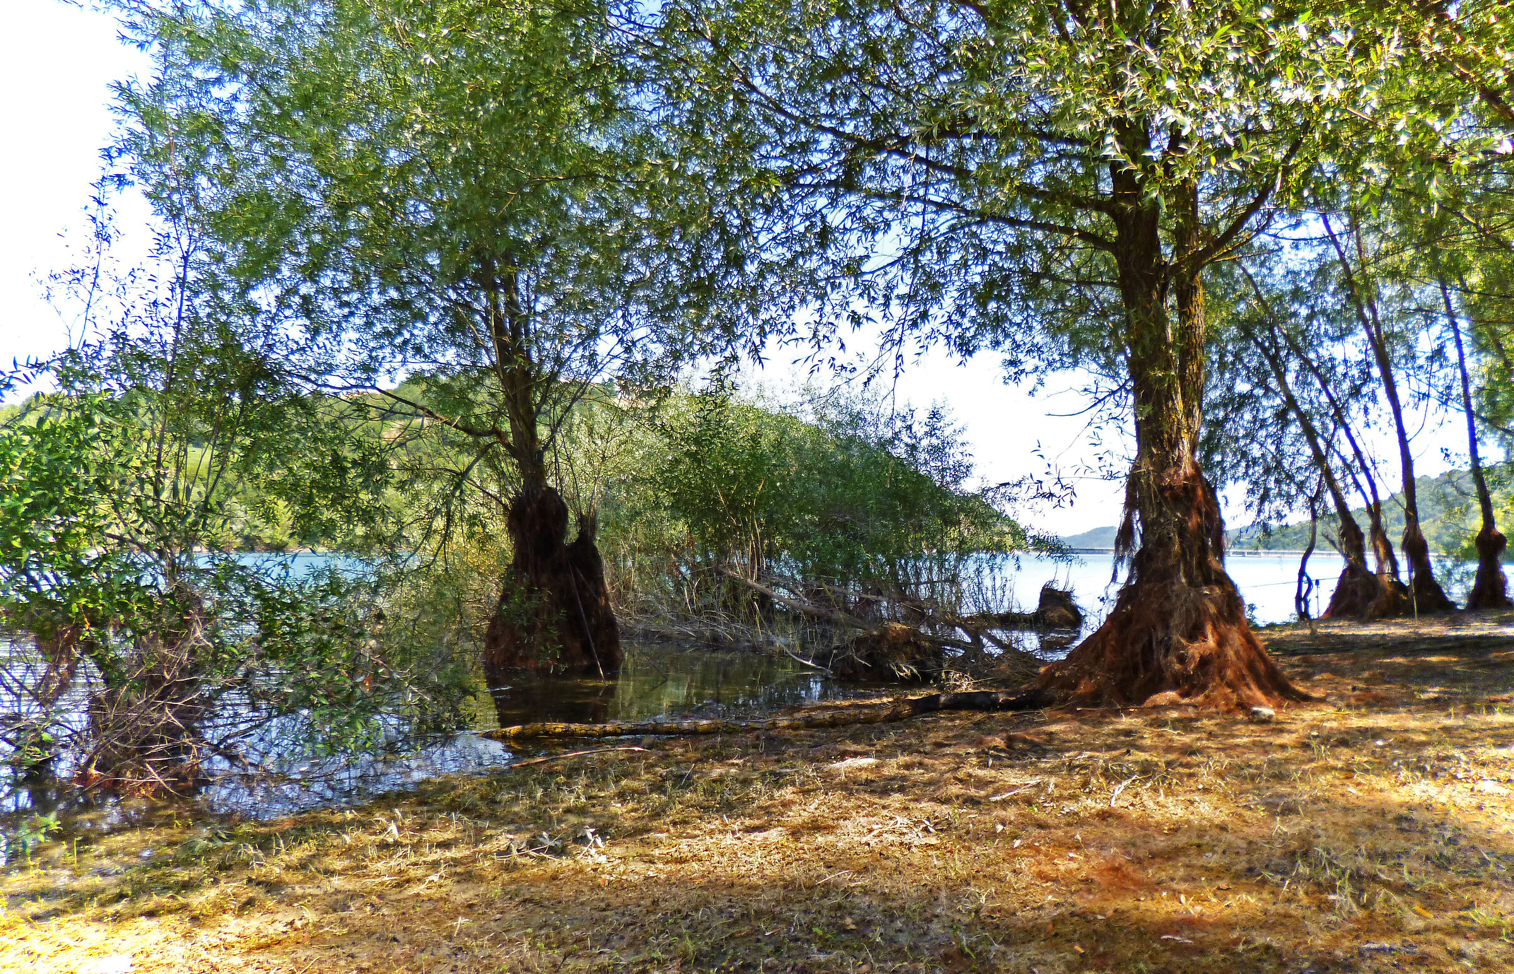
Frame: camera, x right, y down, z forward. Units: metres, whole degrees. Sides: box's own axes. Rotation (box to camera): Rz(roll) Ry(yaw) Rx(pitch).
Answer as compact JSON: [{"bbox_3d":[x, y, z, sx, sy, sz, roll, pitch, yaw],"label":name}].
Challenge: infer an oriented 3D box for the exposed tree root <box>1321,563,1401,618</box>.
[{"bbox_3d":[14.300,2.480,24.800,1.600,1.300,1.400,0,-3,0],"label":"exposed tree root"}]

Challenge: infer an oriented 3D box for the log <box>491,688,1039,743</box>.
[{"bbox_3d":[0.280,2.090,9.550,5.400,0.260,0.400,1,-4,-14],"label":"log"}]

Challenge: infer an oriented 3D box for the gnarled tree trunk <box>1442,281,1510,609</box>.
[{"bbox_3d":[19.250,-1.050,28.100,1.500,8.600,1.200,0,-3,0],"label":"gnarled tree trunk"}]

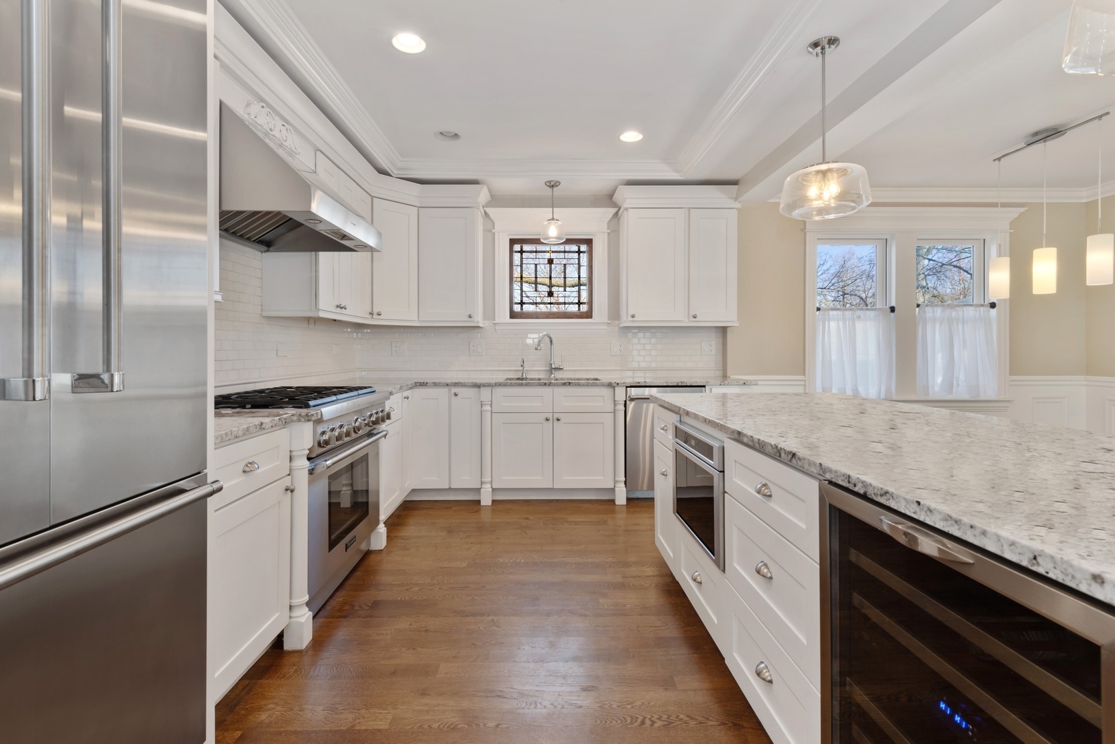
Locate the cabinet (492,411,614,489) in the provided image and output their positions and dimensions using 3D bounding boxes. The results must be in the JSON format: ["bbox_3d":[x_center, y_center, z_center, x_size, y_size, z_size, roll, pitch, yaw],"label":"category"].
[{"bbox_3d":[-0.041,0.580,4.255,0.920,0.585,0.600,0,1,-1],"label":"cabinet"}]

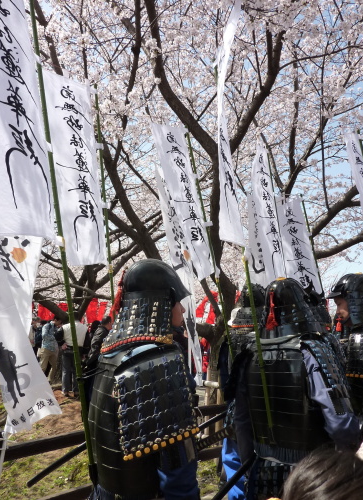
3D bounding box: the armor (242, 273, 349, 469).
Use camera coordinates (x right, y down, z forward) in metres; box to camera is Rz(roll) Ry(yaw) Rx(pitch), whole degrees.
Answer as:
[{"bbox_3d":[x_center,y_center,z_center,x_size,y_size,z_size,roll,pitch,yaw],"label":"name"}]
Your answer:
[{"bbox_3d":[0.580,0.587,1.820,0.520,0.860,0.400,-5,-10,30],"label":"armor"}]

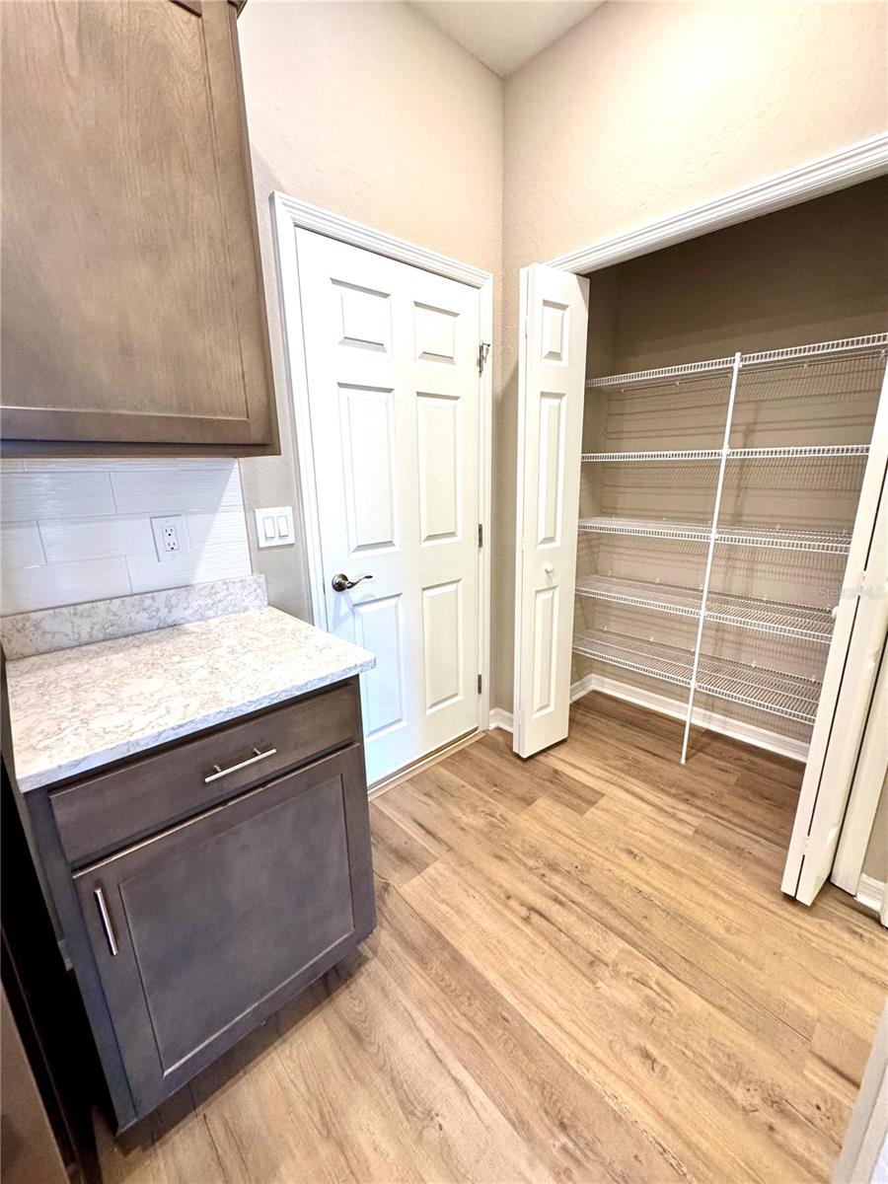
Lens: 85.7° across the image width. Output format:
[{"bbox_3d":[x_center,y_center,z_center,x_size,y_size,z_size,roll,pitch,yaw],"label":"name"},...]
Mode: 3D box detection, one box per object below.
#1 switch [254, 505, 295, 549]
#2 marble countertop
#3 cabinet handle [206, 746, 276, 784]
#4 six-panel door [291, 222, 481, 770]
[{"bbox_3d":[-0.548,-0.211,1.562,0.124,0.125,0.010,-14,20,-41],"label":"switch"},{"bbox_3d":[-0.613,0.172,1.155,0.649,0.029,0.634,-14,20,-41],"label":"marble countertop"},{"bbox_3d":[-0.399,0.334,0.941,0.137,0.012,0.038,-14,20,-41],"label":"cabinet handle"},{"bbox_3d":[-0.146,-0.200,1.989,0.822,2.032,0.040,-14,20,-41],"label":"six-panel door"}]

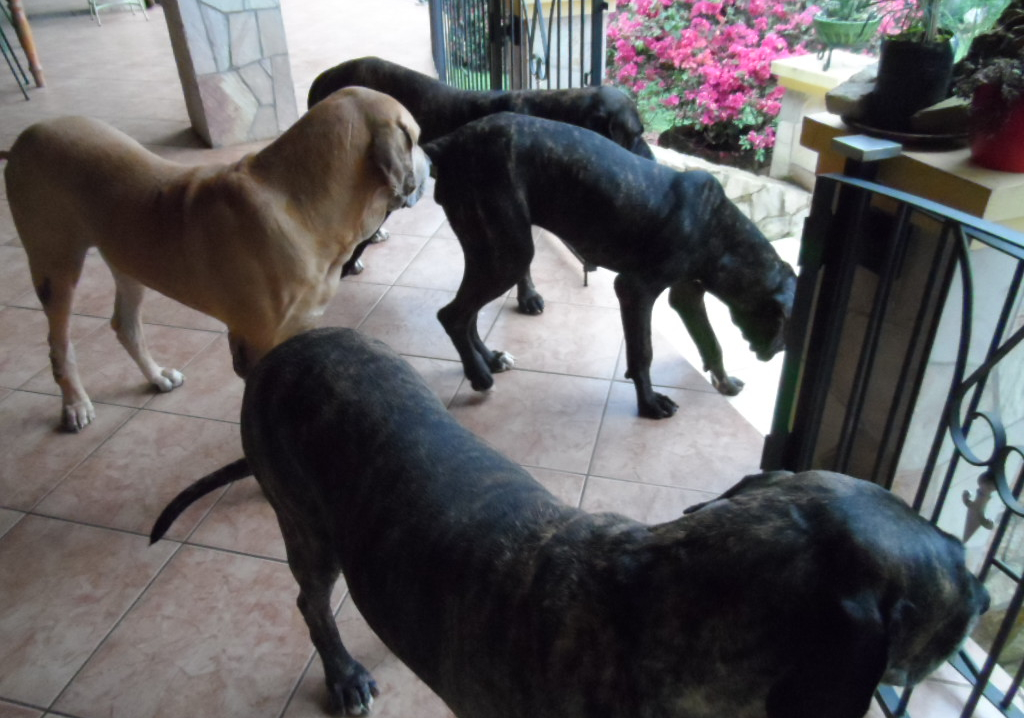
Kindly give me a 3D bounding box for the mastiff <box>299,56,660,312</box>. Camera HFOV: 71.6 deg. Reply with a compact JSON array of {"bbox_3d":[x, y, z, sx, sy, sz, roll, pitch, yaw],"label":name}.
[{"bbox_3d":[-0.123,-0.597,2.314,1.168,0.705,0.328,10,37,17],"label":"mastiff"}]

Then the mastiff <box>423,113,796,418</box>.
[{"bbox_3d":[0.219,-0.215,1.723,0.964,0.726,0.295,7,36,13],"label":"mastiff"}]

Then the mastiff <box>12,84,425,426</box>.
[{"bbox_3d":[-0.694,-0.203,1.669,1.054,0.832,0.320,4,35,9],"label":"mastiff"}]

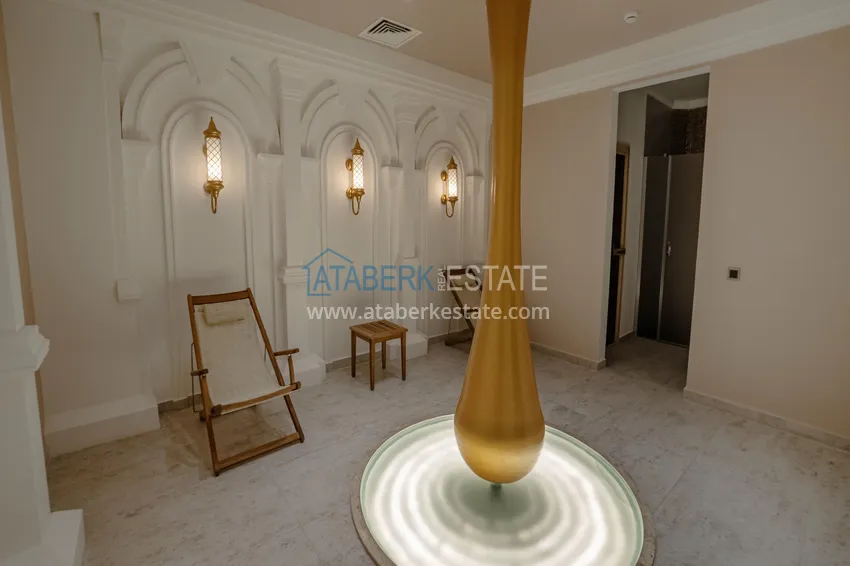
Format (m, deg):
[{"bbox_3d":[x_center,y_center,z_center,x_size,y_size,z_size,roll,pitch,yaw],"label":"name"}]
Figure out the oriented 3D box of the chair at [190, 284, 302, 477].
[{"bbox_3d":[-1.253,0.552,2.415,0.525,0.918,0.958,-6,10,-39],"label":"chair"}]

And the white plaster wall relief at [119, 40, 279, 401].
[{"bbox_3d":[-1.597,-0.384,2.682,0.971,2.567,0.133,-5,9,-37],"label":"white plaster wall relief"}]

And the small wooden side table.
[{"bbox_3d":[-0.430,0.662,3.299,0.391,0.480,0.391,-6,10,-39],"label":"small wooden side table"}]

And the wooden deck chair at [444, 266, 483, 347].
[{"bbox_3d":[0.680,0.335,4.120,0.570,0.920,0.950,-6,11,-36],"label":"wooden deck chair"}]

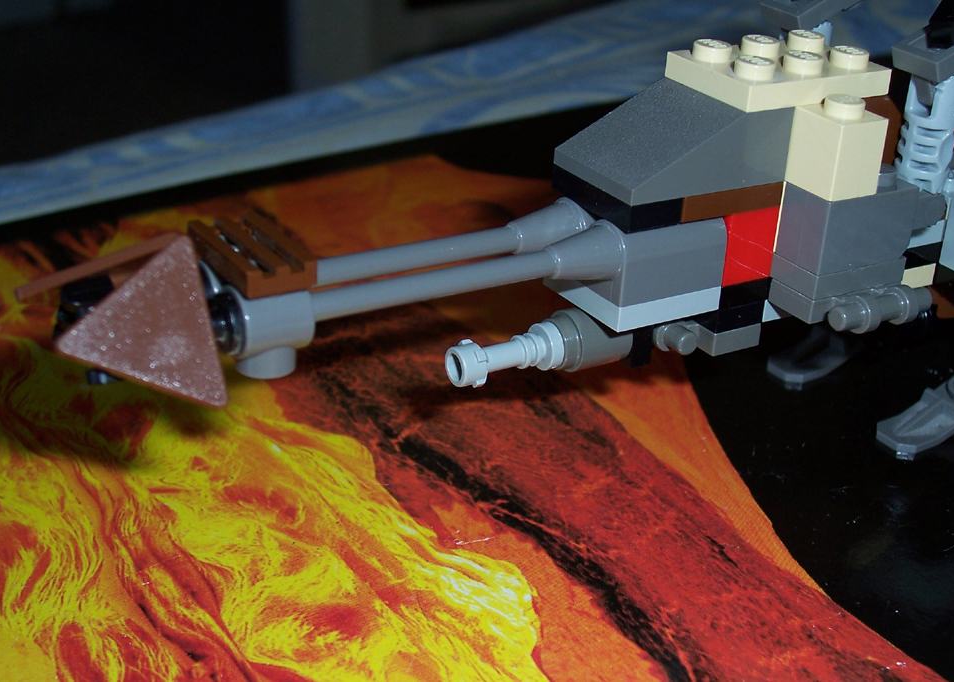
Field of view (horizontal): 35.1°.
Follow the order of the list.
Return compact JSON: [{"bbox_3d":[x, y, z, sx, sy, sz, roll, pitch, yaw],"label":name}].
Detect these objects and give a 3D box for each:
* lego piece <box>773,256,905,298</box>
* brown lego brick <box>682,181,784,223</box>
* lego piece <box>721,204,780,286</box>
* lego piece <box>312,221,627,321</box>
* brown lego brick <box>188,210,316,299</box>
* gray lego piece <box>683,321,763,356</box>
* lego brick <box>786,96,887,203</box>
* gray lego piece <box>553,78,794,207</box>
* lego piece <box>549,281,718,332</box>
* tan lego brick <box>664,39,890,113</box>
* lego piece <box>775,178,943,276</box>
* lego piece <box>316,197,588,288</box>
[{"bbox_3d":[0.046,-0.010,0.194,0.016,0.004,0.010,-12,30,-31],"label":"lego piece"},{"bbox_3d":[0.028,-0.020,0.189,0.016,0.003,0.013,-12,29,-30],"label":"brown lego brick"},{"bbox_3d":[0.031,-0.014,0.194,0.008,0.010,0.013,-12,29,-30],"label":"lego piece"},{"bbox_3d":[-0.002,-0.007,0.172,0.040,0.008,0.008,-12,29,-30],"label":"lego piece"},{"bbox_3d":[-0.024,-0.009,0.160,0.008,0.003,0.016,-12,29,-30],"label":"brown lego brick"},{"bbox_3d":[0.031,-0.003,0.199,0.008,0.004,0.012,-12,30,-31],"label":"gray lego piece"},{"bbox_3d":[0.044,-0.024,0.184,0.008,0.011,0.008,-12,29,-30],"label":"lego brick"},{"bbox_3d":[0.024,-0.026,0.186,0.024,0.010,0.016,-12,30,-31],"label":"gray lego piece"},{"bbox_3d":[0.020,-0.007,0.192,0.016,0.003,0.016,-12,29,-30],"label":"lego piece"},{"bbox_3d":[0.038,-0.035,0.191,0.024,0.005,0.016,-12,30,-31],"label":"tan lego brick"},{"bbox_3d":[0.050,-0.017,0.193,0.024,0.011,0.008,-12,30,-31],"label":"lego piece"},{"bbox_3d":[-0.006,-0.010,0.178,0.040,0.008,0.008,-12,30,-31],"label":"lego piece"}]

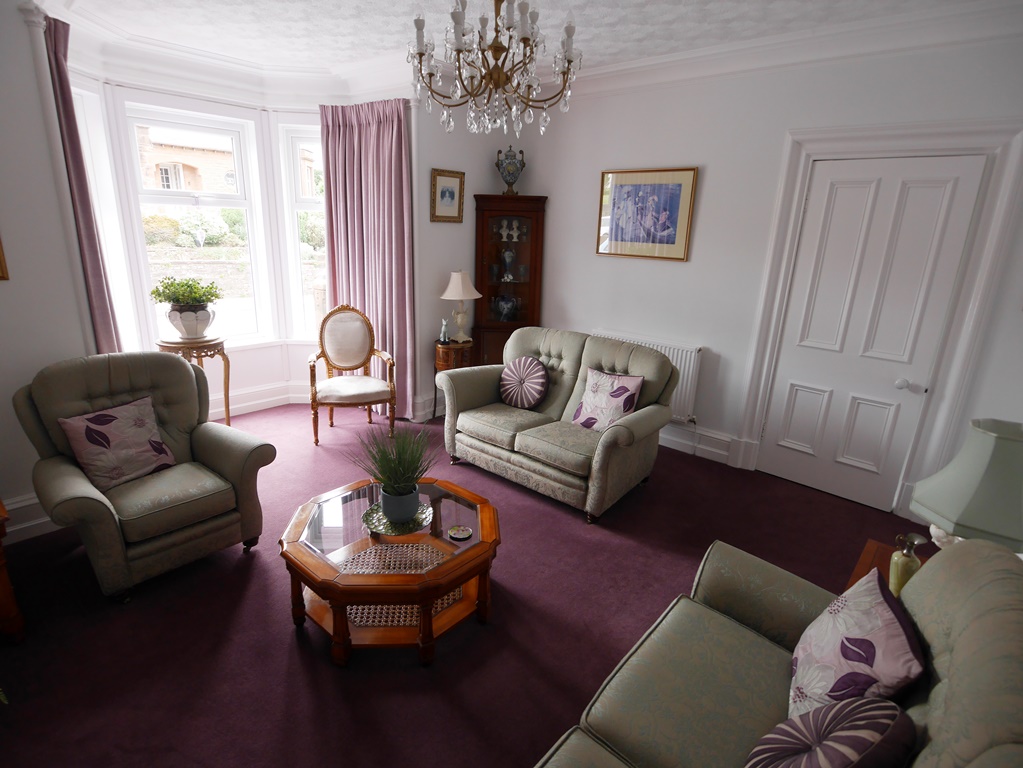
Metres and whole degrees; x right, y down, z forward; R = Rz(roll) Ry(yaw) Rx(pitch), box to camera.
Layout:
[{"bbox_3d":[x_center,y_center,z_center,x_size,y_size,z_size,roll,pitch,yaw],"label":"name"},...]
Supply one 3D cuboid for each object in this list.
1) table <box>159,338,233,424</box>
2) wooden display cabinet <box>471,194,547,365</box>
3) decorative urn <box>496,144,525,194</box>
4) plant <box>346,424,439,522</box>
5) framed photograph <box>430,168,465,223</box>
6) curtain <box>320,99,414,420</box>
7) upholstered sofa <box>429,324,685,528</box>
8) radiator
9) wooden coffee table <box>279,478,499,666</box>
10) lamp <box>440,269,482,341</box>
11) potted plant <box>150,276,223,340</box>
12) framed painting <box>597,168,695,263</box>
[{"bbox_3d":[-2.304,0.057,3.919,0.435,0.760,0.435,-3,17,-18],"label":"table"},{"bbox_3d":[-0.049,-0.729,4.933,0.656,1.875,0.416,1,16,-4],"label":"wooden display cabinet"},{"bbox_3d":[-0.025,-1.814,4.556,0.253,0.419,0.176,1,16,-4],"label":"decorative urn"},{"bbox_3d":[-0.517,0.389,2.352,0.378,0.413,0.378,2,16,-1],"label":"plant"},{"bbox_3d":[-0.510,-1.493,4.249,0.032,0.390,0.341,16,21,39],"label":"framed photograph"},{"bbox_3d":[-1.177,-0.952,4.478,0.797,2.535,0.184,9,17,21],"label":"curtain"},{"bbox_3d":[0.323,0.165,3.576,1.544,0.933,0.864,16,21,39],"label":"upholstered sofa"},{"bbox_3d":[1.027,-0.059,4.284,0.928,0.592,0.096,16,21,39],"label":"radiator"},{"bbox_3d":[-0.508,0.777,2.341,0.837,0.378,0.837,16,21,39],"label":"wooden coffee table"},{"bbox_3d":[-0.421,-0.630,4.394,0.341,0.579,0.341,-3,17,-18],"label":"lamp"},{"bbox_3d":[-2.282,-0.520,3.754,0.432,0.440,0.424,-3,17,-18],"label":"potted plant"},{"bbox_3d":[1.021,-1.307,4.105,0.774,0.650,0.030,14,20,36],"label":"framed painting"}]

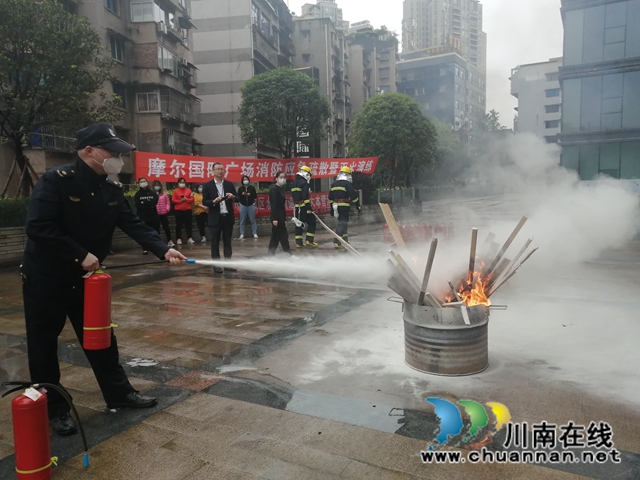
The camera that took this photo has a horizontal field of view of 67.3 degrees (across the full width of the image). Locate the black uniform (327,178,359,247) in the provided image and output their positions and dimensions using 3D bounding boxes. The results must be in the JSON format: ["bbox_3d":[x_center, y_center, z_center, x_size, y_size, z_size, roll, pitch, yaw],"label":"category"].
[{"bbox_3d":[0.490,-0.609,10.250,0.620,1.390,0.440,2,7,30],"label":"black uniform"}]

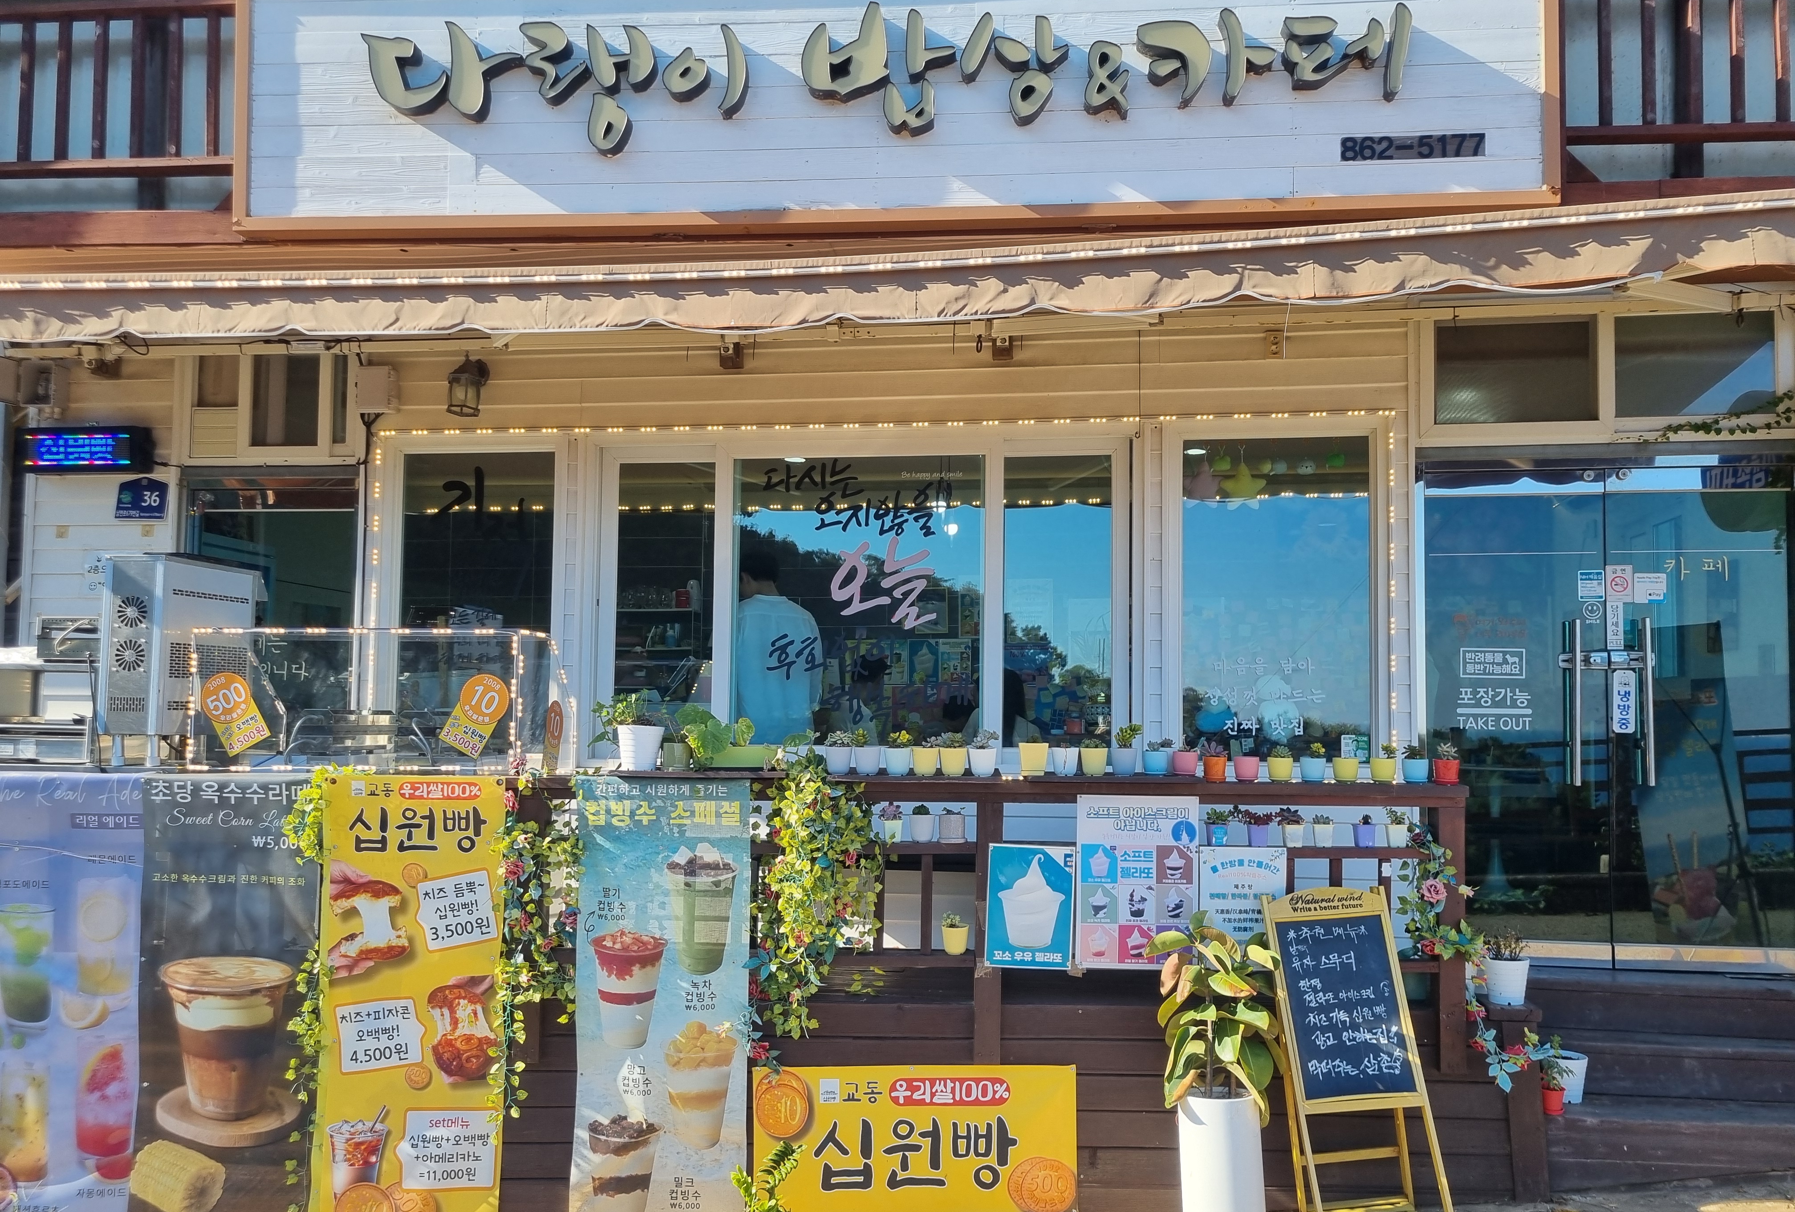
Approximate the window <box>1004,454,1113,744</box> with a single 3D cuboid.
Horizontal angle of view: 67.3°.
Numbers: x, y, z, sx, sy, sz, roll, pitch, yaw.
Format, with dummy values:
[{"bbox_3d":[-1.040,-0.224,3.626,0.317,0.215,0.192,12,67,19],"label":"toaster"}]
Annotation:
[{"bbox_3d":[0.691,-0.021,5.798,0.472,1.266,0.050,0,-3,6],"label":"window"}]

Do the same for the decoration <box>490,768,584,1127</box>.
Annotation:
[{"bbox_3d":[-1.214,1.118,4.550,0.290,1.170,0.200,1,-4,0],"label":"decoration"}]

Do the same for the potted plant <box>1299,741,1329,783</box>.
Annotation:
[{"bbox_3d":[1.446,0.543,4.680,0.100,0.145,0.097,1,-3,1],"label":"potted plant"}]

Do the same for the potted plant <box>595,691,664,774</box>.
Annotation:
[{"bbox_3d":[-0.943,0.441,4.735,0.240,0.280,0.200,0,-3,3],"label":"potted plant"}]

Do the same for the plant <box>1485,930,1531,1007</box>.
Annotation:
[{"bbox_3d":[2.069,1.226,4.570,0.152,0.248,0.148,0,-3,3],"label":"plant"}]

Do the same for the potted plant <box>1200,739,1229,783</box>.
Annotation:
[{"bbox_3d":[1.100,0.537,4.680,0.096,0.152,0.096,1,-4,0],"label":"potted plant"}]

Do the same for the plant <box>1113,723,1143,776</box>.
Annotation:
[{"bbox_3d":[0.792,0.497,4.651,0.105,0.184,0.095,0,-3,3],"label":"plant"}]

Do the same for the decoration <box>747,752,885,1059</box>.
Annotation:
[{"bbox_3d":[-0.267,0.993,4.560,0.460,1.020,0.240,1,-4,0],"label":"decoration"}]

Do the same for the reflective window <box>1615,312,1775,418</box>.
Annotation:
[{"bbox_3d":[3.205,-0.968,5.420,0.605,0.415,0.050,0,-3,8],"label":"reflective window"}]

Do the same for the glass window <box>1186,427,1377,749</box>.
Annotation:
[{"bbox_3d":[1.601,-0.030,5.702,0.774,1.370,0.050,0,-3,6],"label":"glass window"}]

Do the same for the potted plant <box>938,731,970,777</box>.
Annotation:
[{"bbox_3d":[0.198,0.519,4.750,0.112,0.163,0.110,1,-3,1],"label":"potted plant"}]

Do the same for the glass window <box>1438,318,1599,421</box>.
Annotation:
[{"bbox_3d":[2.547,-0.963,5.570,0.620,0.410,0.050,0,-4,9],"label":"glass window"}]

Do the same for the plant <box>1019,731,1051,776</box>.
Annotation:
[{"bbox_3d":[0.473,0.514,4.666,0.106,0.151,0.100,0,-3,3],"label":"plant"}]

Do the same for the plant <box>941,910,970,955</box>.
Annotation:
[{"bbox_3d":[0.202,1.137,4.680,0.100,0.150,0.098,0,-3,3],"label":"plant"}]

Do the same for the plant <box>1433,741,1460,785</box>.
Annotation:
[{"bbox_3d":[1.905,0.542,4.680,0.092,0.152,0.092,1,-4,0],"label":"plant"}]

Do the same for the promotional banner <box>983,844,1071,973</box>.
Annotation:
[{"bbox_3d":[0.458,1.034,4.630,0.297,0.420,0.020,2,-3,2],"label":"promotional banner"}]

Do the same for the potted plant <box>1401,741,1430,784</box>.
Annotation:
[{"bbox_3d":[1.801,0.542,4.680,0.094,0.145,0.094,1,-4,0],"label":"potted plant"}]

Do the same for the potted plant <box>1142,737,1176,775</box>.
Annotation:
[{"bbox_3d":[0.916,0.523,4.720,0.115,0.138,0.105,1,-3,1],"label":"potted plant"}]

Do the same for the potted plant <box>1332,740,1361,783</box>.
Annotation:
[{"bbox_3d":[1.557,0.540,4.680,0.094,0.148,0.094,1,-4,0],"label":"potted plant"}]

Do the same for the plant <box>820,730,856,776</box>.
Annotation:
[{"bbox_3d":[-0.207,0.519,4.750,0.120,0.163,0.115,1,-3,1],"label":"plant"}]

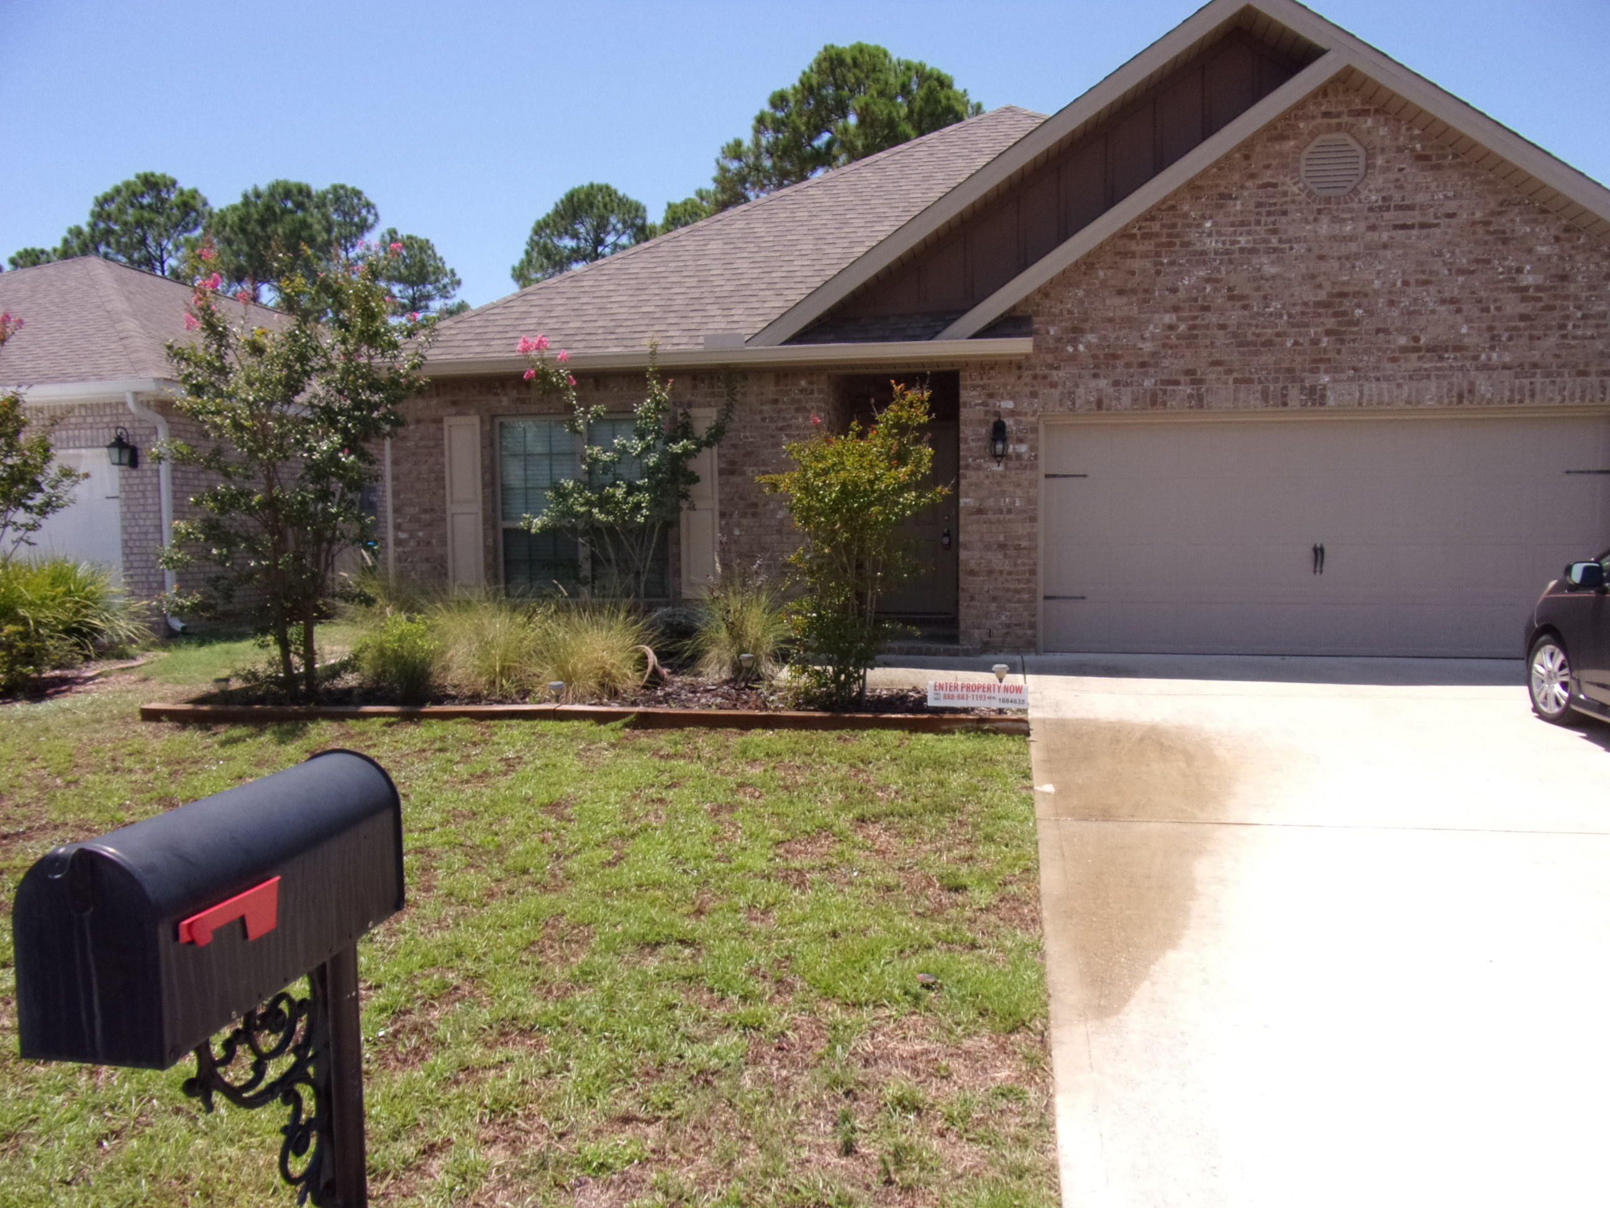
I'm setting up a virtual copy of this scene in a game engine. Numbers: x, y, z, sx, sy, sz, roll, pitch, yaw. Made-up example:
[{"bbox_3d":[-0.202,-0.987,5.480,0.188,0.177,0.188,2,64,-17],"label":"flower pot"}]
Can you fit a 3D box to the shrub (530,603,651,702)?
[{"bbox_3d":[-1.623,0.347,8.500,0.900,0.721,0.880,0,4,9],"label":"shrub"}]

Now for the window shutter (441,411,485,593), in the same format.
[{"bbox_3d":[-3.429,-0.953,11.207,0.380,1.820,0.050,0,4,9],"label":"window shutter"}]

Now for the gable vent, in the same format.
[{"bbox_3d":[4.599,-3.817,9.715,0.550,0.550,0.060,0,4,9],"label":"gable vent"}]

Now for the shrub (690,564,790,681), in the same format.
[{"bbox_3d":[-0.537,0.143,9.250,0.840,0.961,0.820,0,4,9],"label":"shrub"}]

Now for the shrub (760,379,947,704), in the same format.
[{"bbox_3d":[0.346,-0.462,8.200,1.350,2.332,1.300,0,4,9],"label":"shrub"}]

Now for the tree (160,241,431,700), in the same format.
[{"bbox_3d":[-3.838,-0.995,8.400,1.850,3.462,1.750,0,4,9],"label":"tree"}]

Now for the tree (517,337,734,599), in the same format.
[{"bbox_3d":[-1.603,-0.921,9.950,1.850,2.914,1.550,0,4,9],"label":"tree"}]

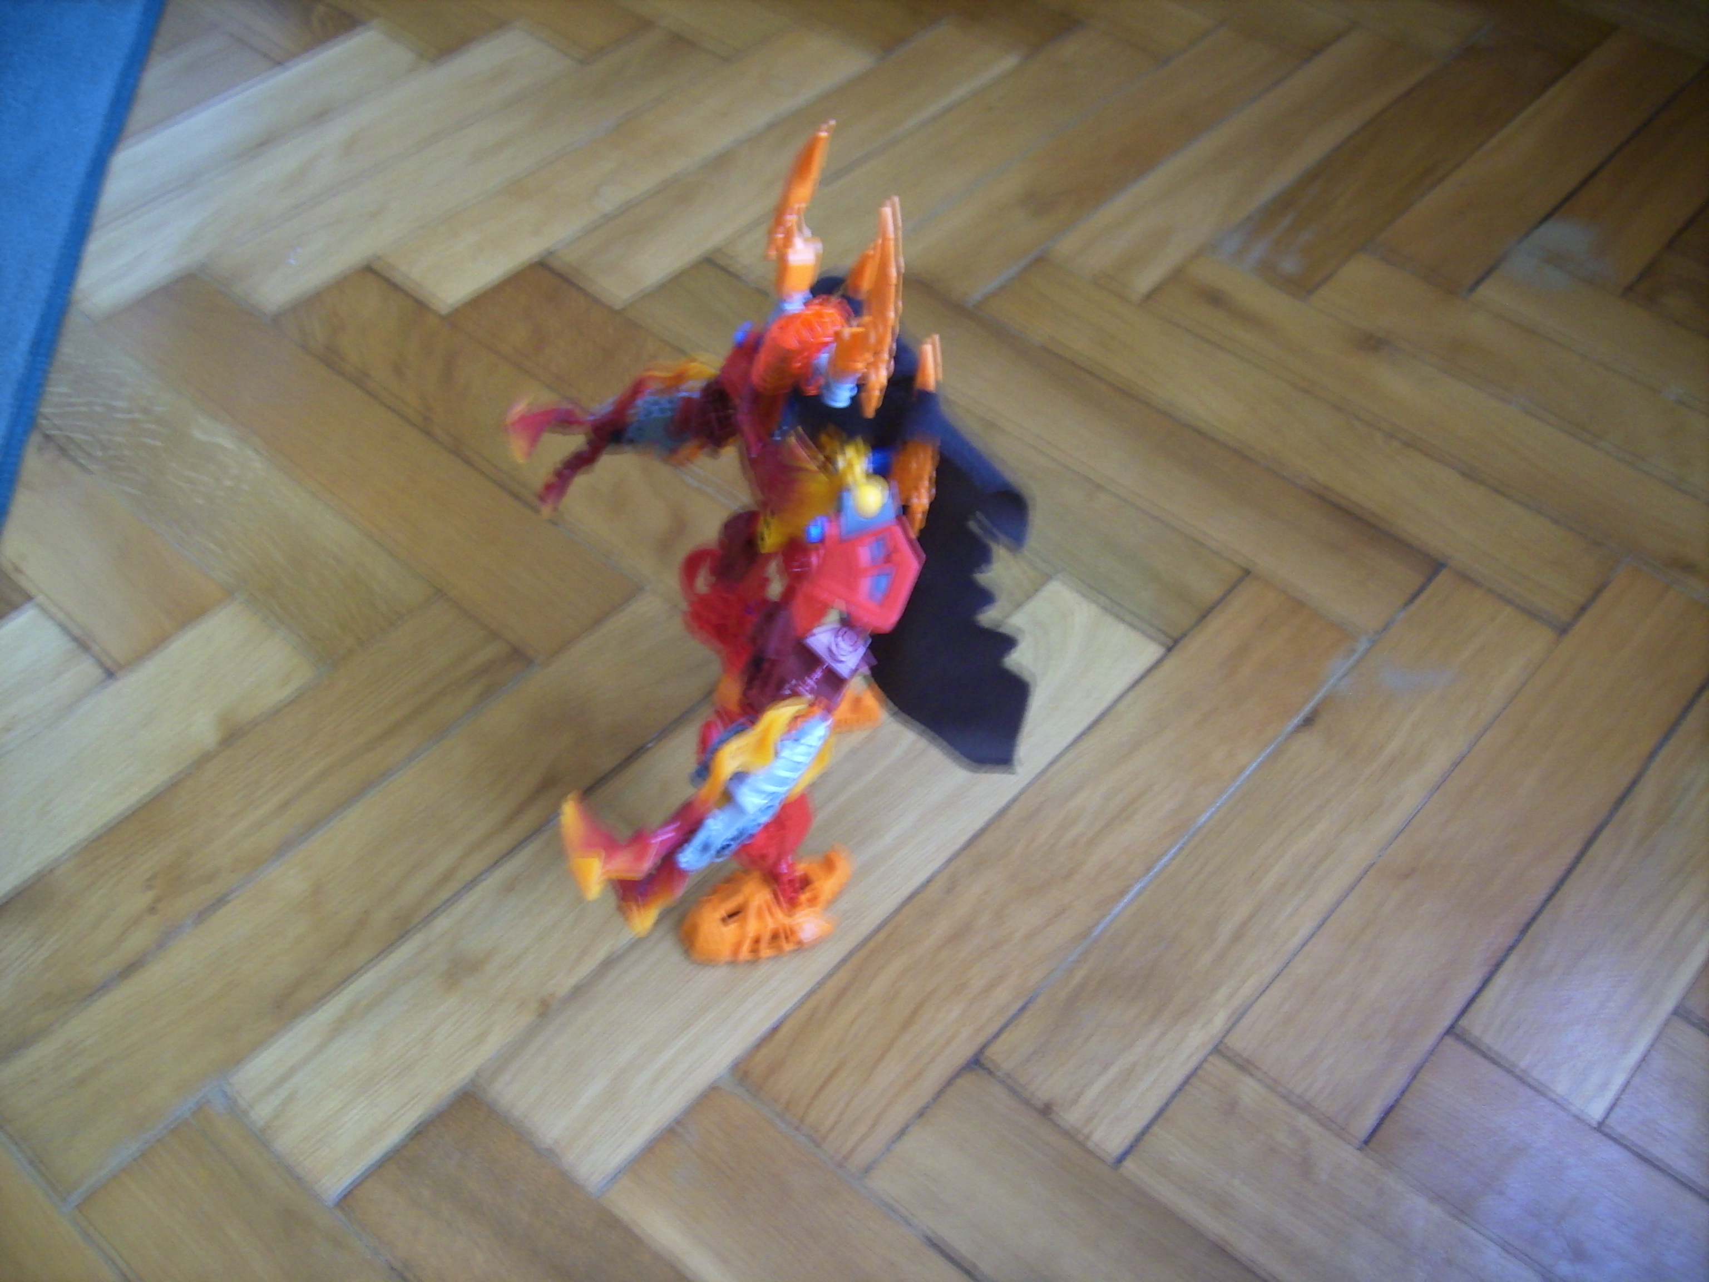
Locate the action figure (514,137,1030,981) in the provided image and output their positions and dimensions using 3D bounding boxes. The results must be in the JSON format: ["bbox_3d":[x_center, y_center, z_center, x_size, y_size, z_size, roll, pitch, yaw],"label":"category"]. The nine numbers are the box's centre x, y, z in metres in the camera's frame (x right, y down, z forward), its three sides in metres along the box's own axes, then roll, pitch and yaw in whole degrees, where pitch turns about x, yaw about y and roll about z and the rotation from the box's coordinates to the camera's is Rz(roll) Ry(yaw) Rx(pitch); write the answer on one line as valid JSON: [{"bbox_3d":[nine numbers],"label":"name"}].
[{"bbox_3d":[-0.020,-0.021,0.439,0.138,0.259,0.116,-9,52,-10],"label":"action figure"}]

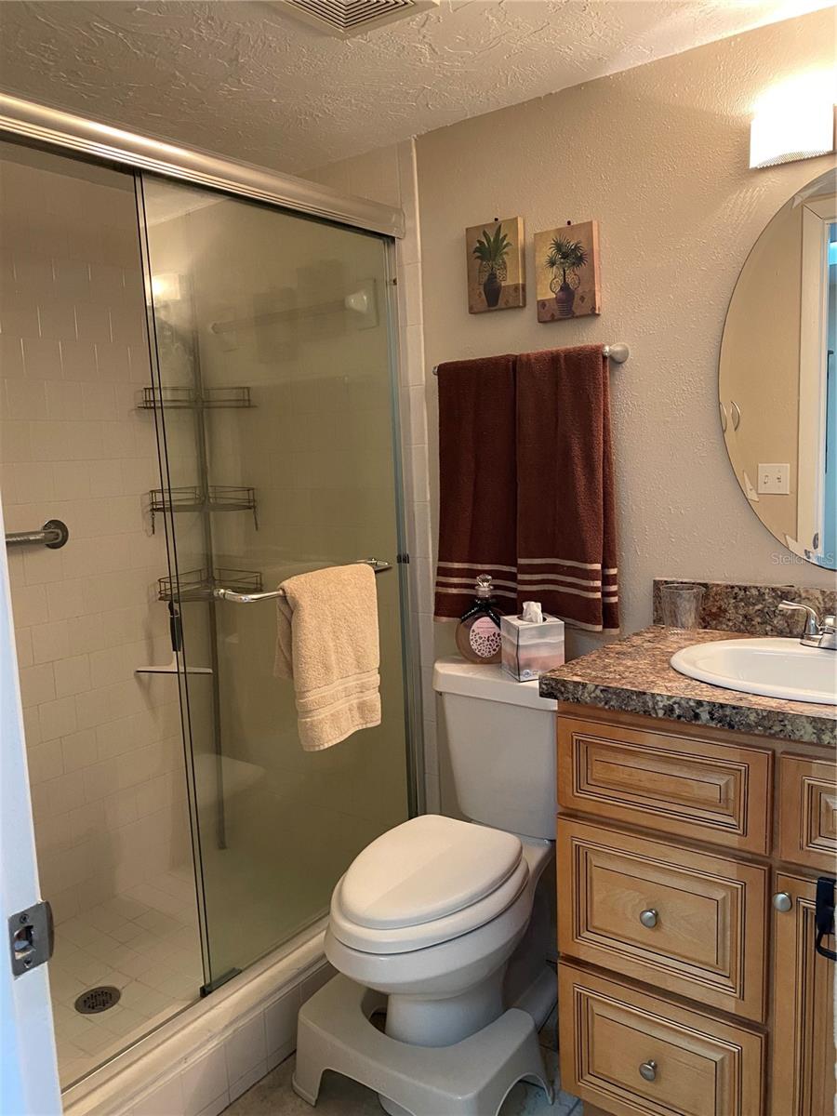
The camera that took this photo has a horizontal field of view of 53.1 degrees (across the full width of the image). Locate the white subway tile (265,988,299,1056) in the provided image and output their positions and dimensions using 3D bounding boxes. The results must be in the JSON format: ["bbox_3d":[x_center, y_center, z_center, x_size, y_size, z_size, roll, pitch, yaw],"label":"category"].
[{"bbox_3d":[-0.303,1.025,1.865,0.009,0.110,0.110,3,9,37],"label":"white subway tile"}]

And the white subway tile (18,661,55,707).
[{"bbox_3d":[-1.040,0.347,2.276,0.009,0.108,0.108,3,9,37],"label":"white subway tile"}]

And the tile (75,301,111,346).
[{"bbox_3d":[-0.920,-0.662,2.369,0.009,0.108,0.108,3,9,37],"label":"tile"}]

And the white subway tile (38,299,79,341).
[{"bbox_3d":[-0.975,-0.641,2.262,0.009,0.109,0.108,3,9,37],"label":"white subway tile"}]

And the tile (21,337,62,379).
[{"bbox_3d":[-1.012,-0.533,2.255,0.009,0.108,0.108,3,9,37],"label":"tile"}]

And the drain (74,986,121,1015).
[{"bbox_3d":[-0.780,1.079,2.044,0.109,0.008,0.109,-3,7,0],"label":"drain"}]

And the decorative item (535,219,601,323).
[{"bbox_3d":[0.333,-0.634,1.875,0.145,0.199,0.026,3,9,37],"label":"decorative item"}]

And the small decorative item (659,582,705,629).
[{"bbox_3d":[0.574,0.115,1.826,0.091,0.097,0.091,3,9,37],"label":"small decorative item"}]

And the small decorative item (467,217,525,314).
[{"bbox_3d":[0.182,-0.685,1.981,0.145,0.199,0.026,3,9,37],"label":"small decorative item"}]

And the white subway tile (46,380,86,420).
[{"bbox_3d":[-0.975,-0.431,2.312,0.009,0.108,0.108,3,9,37],"label":"white subway tile"}]

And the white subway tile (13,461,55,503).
[{"bbox_3d":[-1.031,-0.202,2.252,0.009,0.108,0.108,3,9,37],"label":"white subway tile"}]

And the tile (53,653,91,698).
[{"bbox_3d":[-0.975,0.333,2.362,0.009,0.108,0.108,3,9,37],"label":"tile"}]

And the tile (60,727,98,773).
[{"bbox_3d":[-0.965,0.549,2.389,0.009,0.108,0.108,3,9,37],"label":"tile"}]

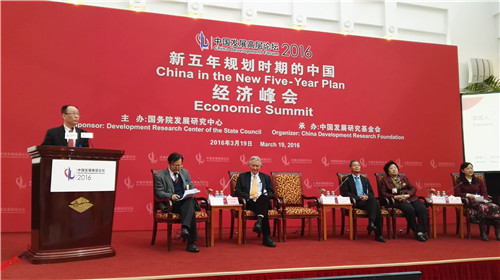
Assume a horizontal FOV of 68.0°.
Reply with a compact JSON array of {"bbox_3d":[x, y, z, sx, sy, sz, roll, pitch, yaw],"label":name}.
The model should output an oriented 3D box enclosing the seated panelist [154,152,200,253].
[{"bbox_3d":[-0.894,0.790,4.986,0.540,1.260,0.800,5,-9,-33],"label":"seated panelist"}]

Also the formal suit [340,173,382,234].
[{"bbox_3d":[1.878,1.014,6.002,0.550,0.900,0.760,2,-8,-14],"label":"formal suit"}]

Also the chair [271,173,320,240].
[{"bbox_3d":[0.722,1.023,5.832,0.610,1.030,0.660,2,-8,-13],"label":"chair"}]

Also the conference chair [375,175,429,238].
[{"bbox_3d":[2.518,1.079,6.183,0.625,1.033,0.660,1,-6,-8],"label":"conference chair"}]

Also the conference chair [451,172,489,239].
[{"bbox_3d":[3.809,1.091,6.185,0.625,1.033,0.660,0,-6,6],"label":"conference chair"}]

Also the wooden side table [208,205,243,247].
[{"bbox_3d":[-0.472,1.209,5.359,0.500,0.546,0.590,5,-7,-33],"label":"wooden side table"}]

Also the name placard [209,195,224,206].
[{"bbox_3d":[-0.468,0.860,5.124,0.200,0.100,0.080,5,-7,-33],"label":"name placard"}]

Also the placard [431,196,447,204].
[{"bbox_3d":[3.055,0.985,6.007,0.200,0.100,0.080,1,-6,0],"label":"placard"}]

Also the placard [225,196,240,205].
[{"bbox_3d":[-0.247,0.877,5.270,0.200,0.100,0.080,5,-7,-33],"label":"placard"}]

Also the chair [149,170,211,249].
[{"bbox_3d":[-0.942,0.912,5.035,0.610,1.030,0.660,6,-9,-36],"label":"chair"}]

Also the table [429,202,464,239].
[{"bbox_3d":[3.164,1.329,6.169,0.480,0.530,0.650,0,-7,4],"label":"table"}]

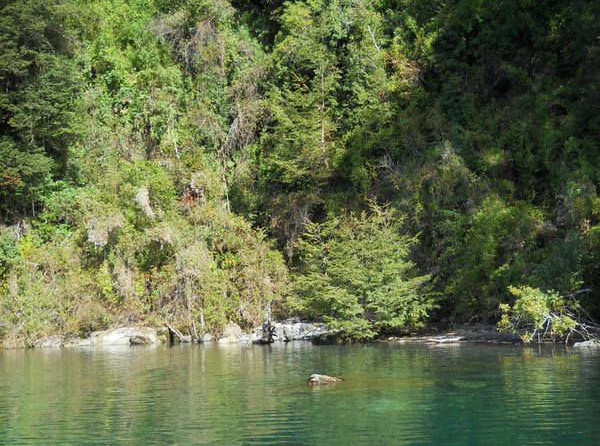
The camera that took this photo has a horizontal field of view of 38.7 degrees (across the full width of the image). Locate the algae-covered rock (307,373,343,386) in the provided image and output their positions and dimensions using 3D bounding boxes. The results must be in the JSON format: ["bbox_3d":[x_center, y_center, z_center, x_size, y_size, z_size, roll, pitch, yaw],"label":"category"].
[{"bbox_3d":[0.361,2.306,12.600,0.530,0.160,0.380,-2,-3,0],"label":"algae-covered rock"}]

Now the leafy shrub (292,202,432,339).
[{"bbox_3d":[1.484,1.151,20.300,3.150,3.150,2.800,-2,-3,0],"label":"leafy shrub"}]

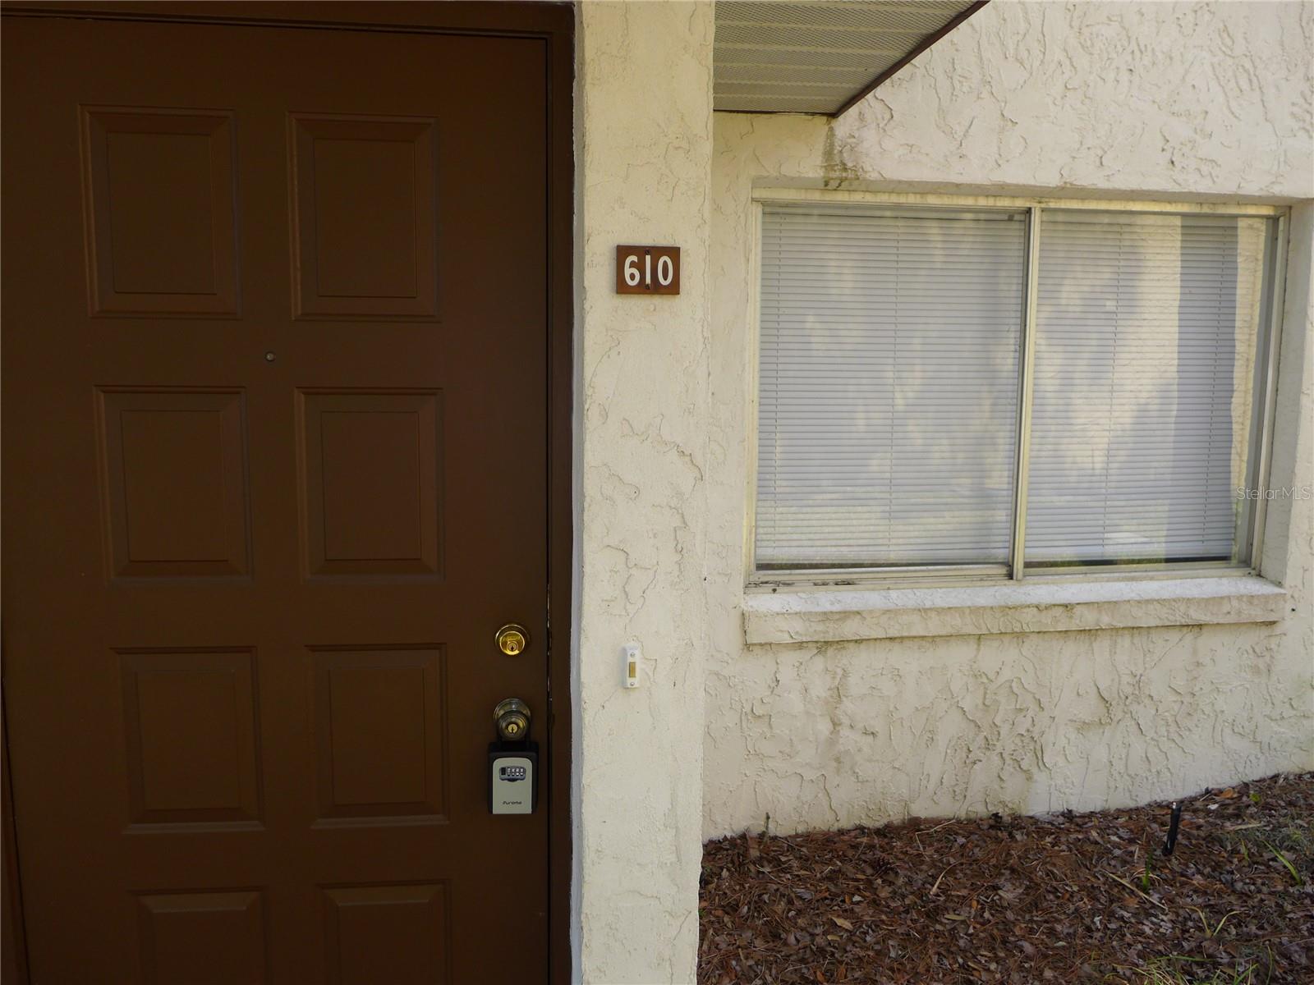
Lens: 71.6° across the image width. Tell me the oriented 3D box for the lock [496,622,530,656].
[{"bbox_3d":[-0.254,0.263,1.607,0.060,0.060,0.022,0,7,-7],"label":"lock"}]

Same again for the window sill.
[{"bbox_3d":[1.155,0.374,2.927,1.815,0.124,0.130,0,7,-7],"label":"window sill"}]

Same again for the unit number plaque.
[{"bbox_3d":[-0.014,-0.352,1.447,0.100,0.075,0.012,0,7,-7],"label":"unit number plaque"}]

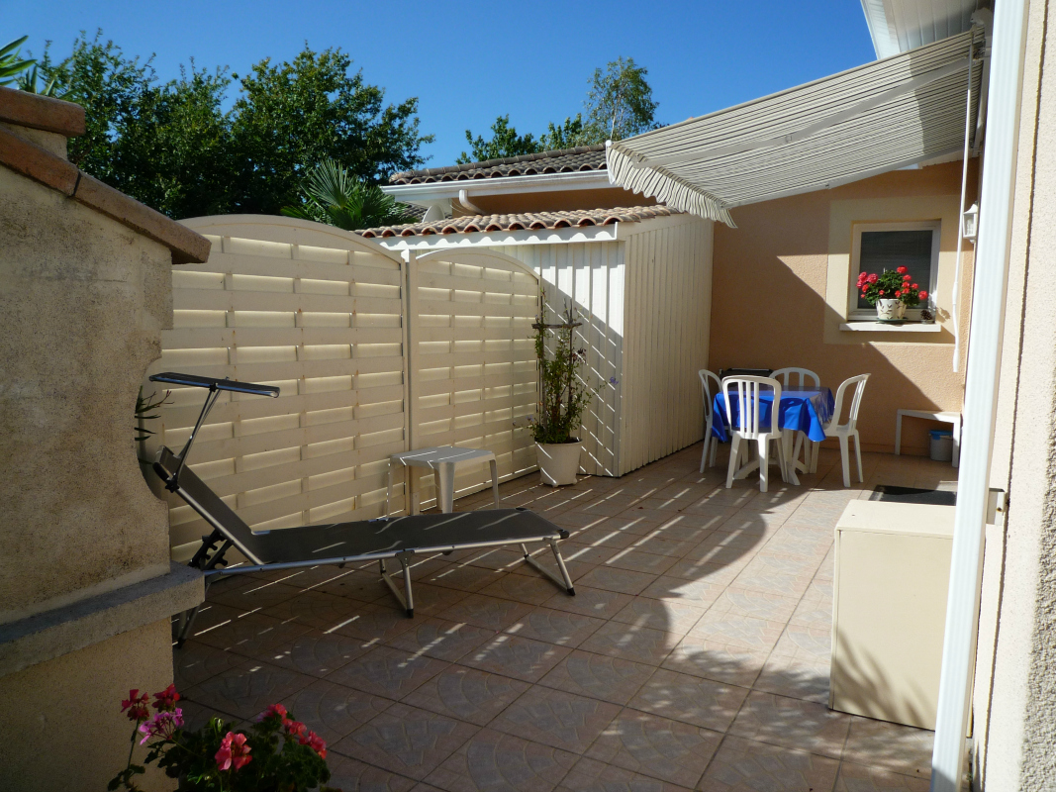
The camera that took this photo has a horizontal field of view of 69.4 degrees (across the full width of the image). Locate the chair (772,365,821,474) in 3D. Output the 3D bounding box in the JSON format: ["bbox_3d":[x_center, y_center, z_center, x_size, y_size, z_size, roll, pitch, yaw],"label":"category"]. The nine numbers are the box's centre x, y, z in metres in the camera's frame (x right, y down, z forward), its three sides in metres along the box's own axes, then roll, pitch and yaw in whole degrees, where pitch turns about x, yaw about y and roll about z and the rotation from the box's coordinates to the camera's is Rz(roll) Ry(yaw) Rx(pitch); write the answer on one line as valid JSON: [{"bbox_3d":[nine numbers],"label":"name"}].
[{"bbox_3d":[2.341,0.208,6.834,0.450,0.890,0.530,3,6,29],"label":"chair"}]

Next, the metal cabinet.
[{"bbox_3d":[1.294,0.720,2.617,0.410,0.590,0.500,3,6,29],"label":"metal cabinet"}]

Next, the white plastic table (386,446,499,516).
[{"bbox_3d":[-0.535,0.595,4.914,0.490,0.440,0.490,4,6,37],"label":"white plastic table"}]

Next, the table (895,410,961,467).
[{"bbox_3d":[3.798,0.394,7.261,0.550,0.450,0.540,3,6,29],"label":"table"}]

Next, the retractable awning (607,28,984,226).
[{"bbox_3d":[2.058,-1.671,5.450,2.000,0.570,2.980,3,6,29],"label":"retractable awning"}]

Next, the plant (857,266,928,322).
[{"bbox_3d":[3.581,-0.984,7.514,0.620,0.530,0.430,3,6,29],"label":"plant"}]

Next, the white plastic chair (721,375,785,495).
[{"bbox_3d":[1.821,0.270,6.096,0.450,0.890,0.530,3,6,30],"label":"white plastic chair"}]

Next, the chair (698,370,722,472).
[{"bbox_3d":[1.779,0.224,6.630,0.530,0.890,0.450,4,6,38],"label":"chair"}]

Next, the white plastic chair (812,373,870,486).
[{"bbox_3d":[2.462,0.259,6.245,0.450,0.890,0.530,-4,7,-42],"label":"white plastic chair"}]

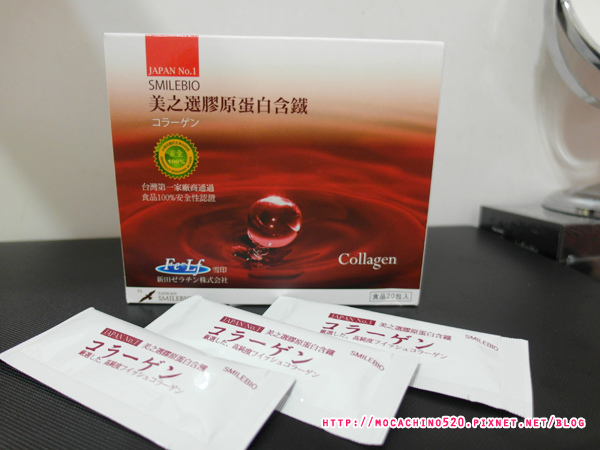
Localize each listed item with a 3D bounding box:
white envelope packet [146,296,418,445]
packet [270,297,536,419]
[{"bbox_3d":[-0.014,0.051,0.168,0.114,0.008,0.045,9,23,29],"label":"white envelope packet"},{"bbox_3d":[0.033,0.050,0.177,0.114,0.008,0.045,6,21,24],"label":"packet"}]

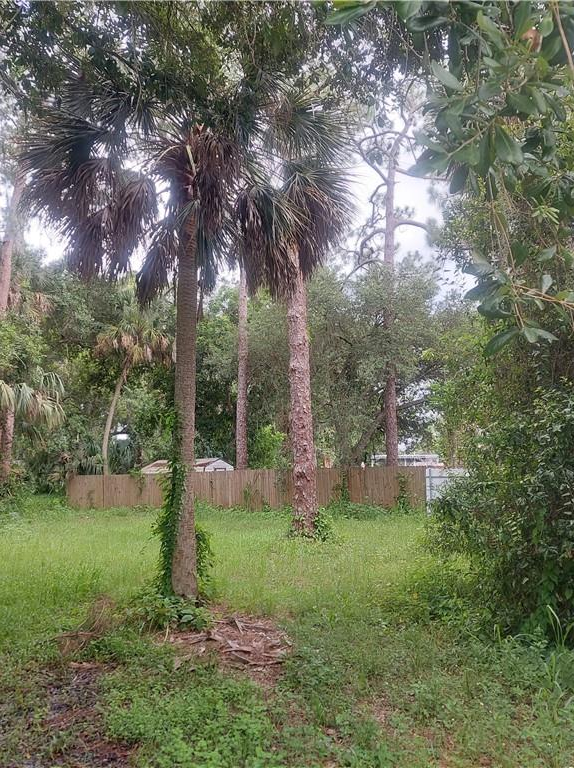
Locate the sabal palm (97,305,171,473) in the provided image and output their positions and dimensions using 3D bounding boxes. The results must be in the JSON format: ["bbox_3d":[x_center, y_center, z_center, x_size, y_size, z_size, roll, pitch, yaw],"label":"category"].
[{"bbox_3d":[-8.385,1.119,38.682,4.100,10.930,4.000,0,-7,0],"label":"sabal palm"}]

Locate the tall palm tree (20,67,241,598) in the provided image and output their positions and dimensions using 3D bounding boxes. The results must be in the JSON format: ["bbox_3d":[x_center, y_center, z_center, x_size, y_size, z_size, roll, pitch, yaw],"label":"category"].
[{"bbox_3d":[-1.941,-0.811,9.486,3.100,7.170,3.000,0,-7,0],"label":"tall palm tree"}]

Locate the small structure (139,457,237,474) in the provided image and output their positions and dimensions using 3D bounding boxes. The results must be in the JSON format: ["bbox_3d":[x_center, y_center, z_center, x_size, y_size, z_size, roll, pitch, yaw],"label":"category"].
[{"bbox_3d":[-5.290,5.193,37.644,4.200,2.580,2.800,-4,-8,26],"label":"small structure"}]

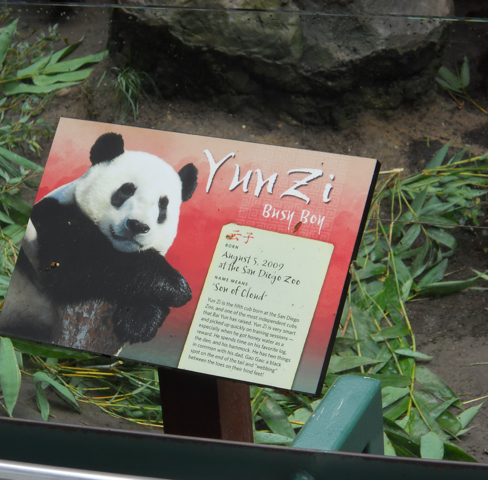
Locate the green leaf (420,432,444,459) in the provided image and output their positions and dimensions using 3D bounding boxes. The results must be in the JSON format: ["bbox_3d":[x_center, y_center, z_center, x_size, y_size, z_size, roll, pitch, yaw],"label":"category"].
[{"bbox_3d":[0.344,0.379,3.832,0.040,0.037,0.077,-1,26,5],"label":"green leaf"}]

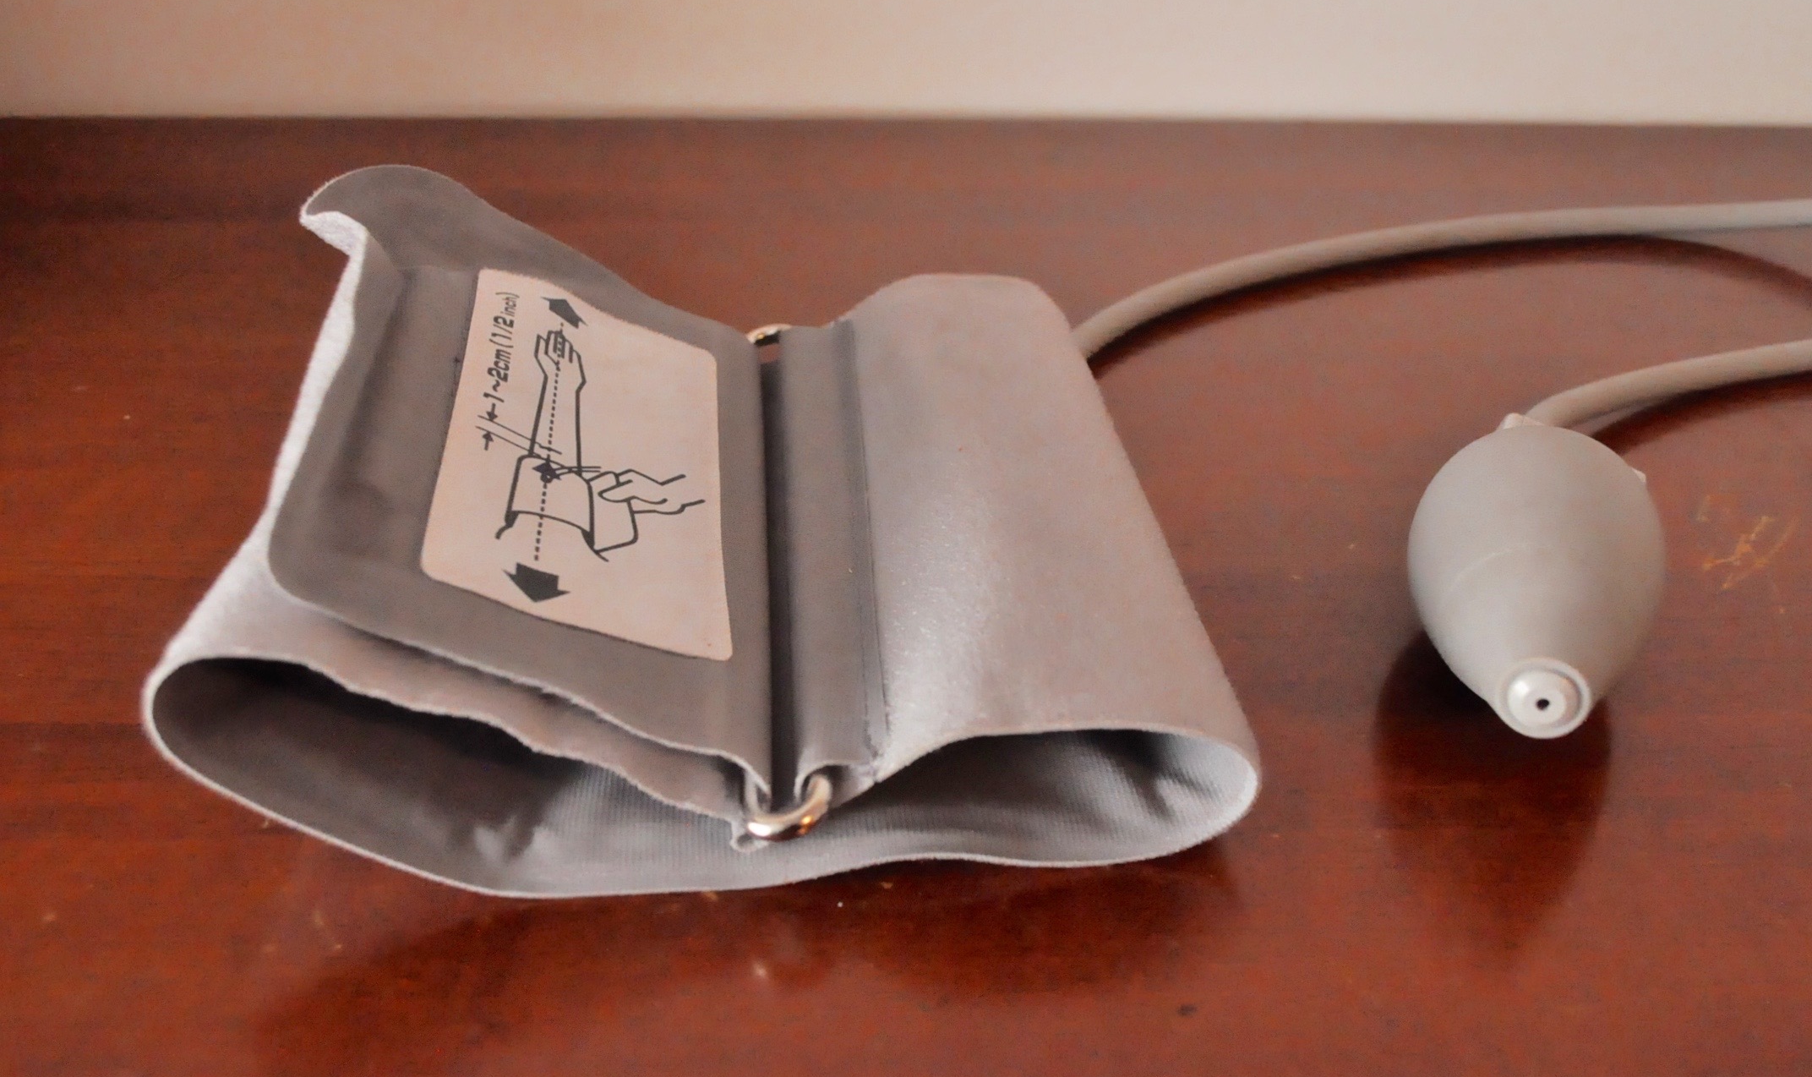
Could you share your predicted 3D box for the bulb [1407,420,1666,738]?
[{"bbox_3d":[0.117,0.006,0.336,0.046,0.046,0.092,9,28,13],"label":"bulb"}]

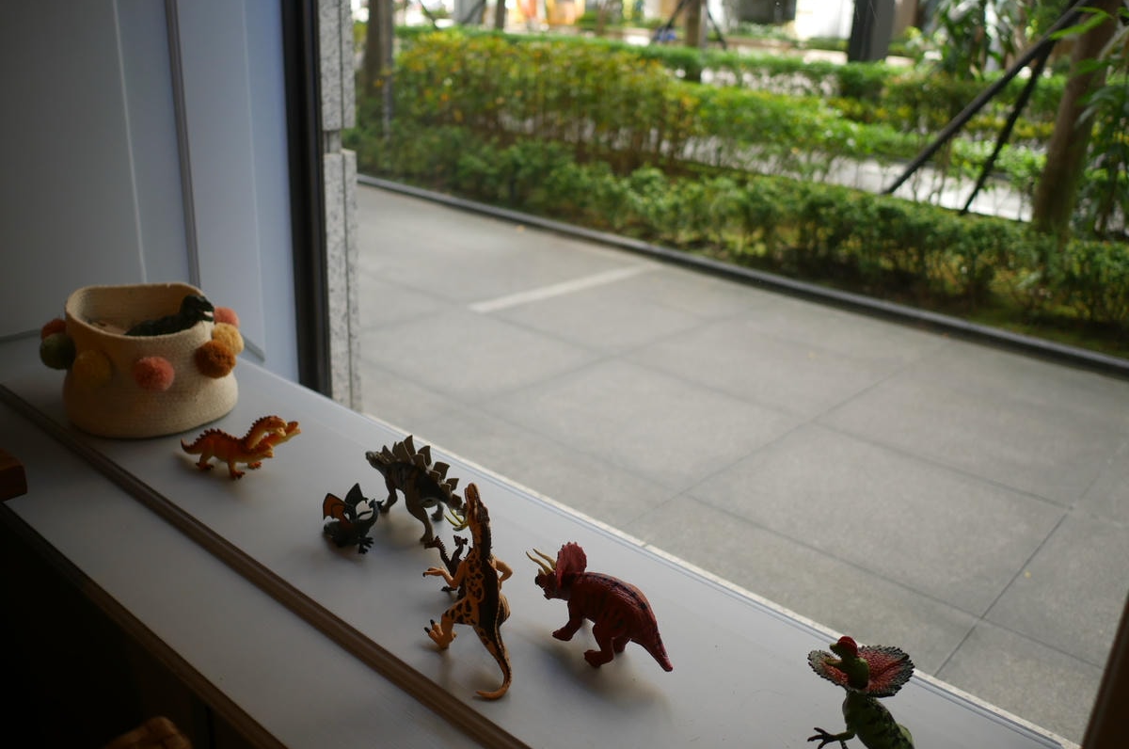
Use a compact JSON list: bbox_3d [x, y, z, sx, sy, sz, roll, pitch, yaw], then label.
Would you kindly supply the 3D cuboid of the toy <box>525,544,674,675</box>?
[{"bbox_3d":[0.027,0.200,0.852,0.165,0.095,0.050,20,27,37],"label":"toy"}]

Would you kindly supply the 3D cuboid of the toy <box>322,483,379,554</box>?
[{"bbox_3d":[-0.217,0.144,1.007,0.074,0.062,0.049,15,24,28],"label":"toy"}]

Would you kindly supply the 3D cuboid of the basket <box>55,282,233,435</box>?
[{"bbox_3d":[-0.544,-0.023,1.282,0.221,0.140,0.221,20,27,37],"label":"basket"}]

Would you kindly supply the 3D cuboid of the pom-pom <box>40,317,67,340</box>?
[{"bbox_3d":[-0.662,-0.051,1.280,0.045,0.045,0.045,20,27,37],"label":"pom-pom"}]

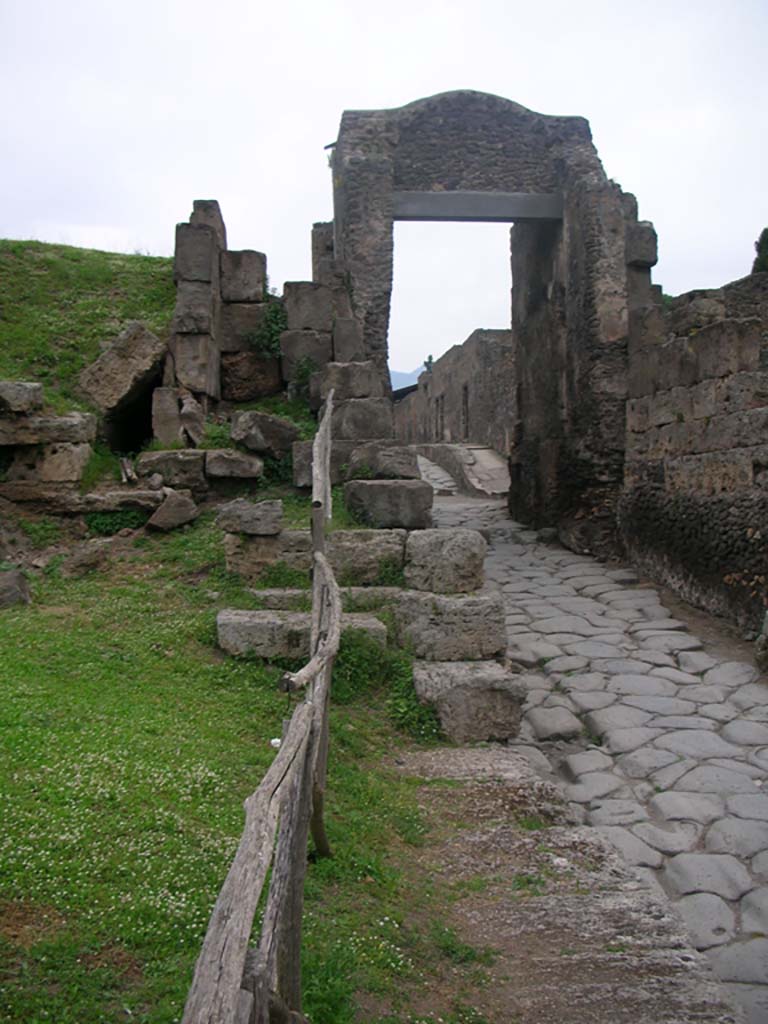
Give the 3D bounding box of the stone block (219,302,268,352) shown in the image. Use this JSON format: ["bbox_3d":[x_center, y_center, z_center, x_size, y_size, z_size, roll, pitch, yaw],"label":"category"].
[{"bbox_3d":[-1.846,-2.395,13.700,0.621,0.647,0.600,0,1,-3],"label":"stone block"}]

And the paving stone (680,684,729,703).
[{"bbox_3d":[2.503,1.494,8.109,0.399,0.150,0.420,0,7,-3],"label":"paving stone"}]

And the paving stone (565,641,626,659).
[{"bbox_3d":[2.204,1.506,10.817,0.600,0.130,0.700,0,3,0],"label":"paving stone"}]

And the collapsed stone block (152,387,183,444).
[{"bbox_3d":[-2.855,-1.244,13.825,0.380,0.760,0.450,0,1,-3],"label":"collapsed stone block"}]

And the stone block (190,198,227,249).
[{"bbox_3d":[-2.396,-3.888,14.325,0.500,0.690,0.650,0,1,-3],"label":"stone block"}]

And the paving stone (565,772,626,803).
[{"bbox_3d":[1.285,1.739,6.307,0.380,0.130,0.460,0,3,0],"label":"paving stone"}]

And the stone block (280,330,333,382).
[{"bbox_3d":[-0.981,-1.967,13.100,0.630,0.620,0.600,0,1,-6],"label":"stone block"}]

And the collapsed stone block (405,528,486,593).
[{"bbox_3d":[0.543,0.476,9.924,0.740,0.500,0.850,0,1,-3],"label":"collapsed stone block"}]

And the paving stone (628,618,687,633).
[{"bbox_3d":[3.116,1.363,11.977,0.704,0.130,0.533,0,9,0],"label":"paving stone"}]

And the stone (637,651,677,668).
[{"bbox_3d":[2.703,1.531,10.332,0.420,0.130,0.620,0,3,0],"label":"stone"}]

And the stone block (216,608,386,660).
[{"bbox_3d":[-0.633,0.941,7.950,1.260,0.360,0.500,0,1,-3],"label":"stone block"}]

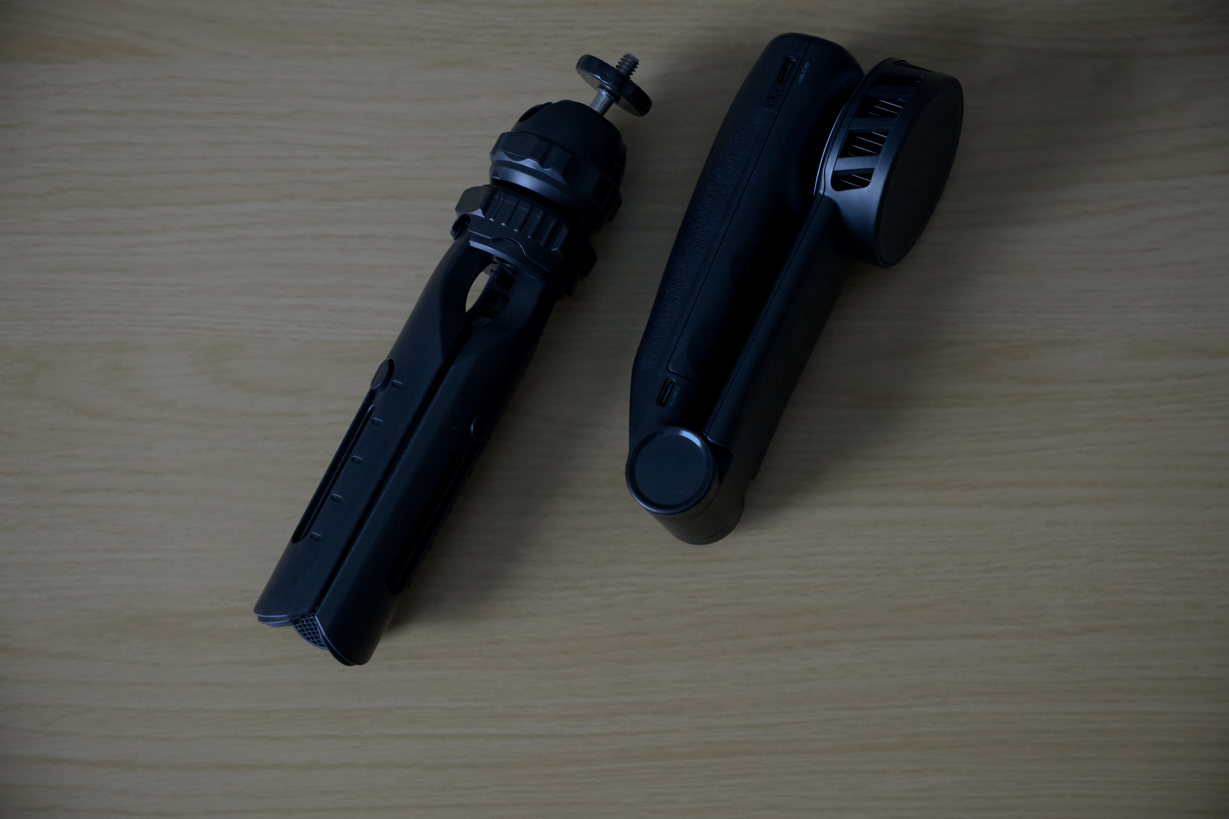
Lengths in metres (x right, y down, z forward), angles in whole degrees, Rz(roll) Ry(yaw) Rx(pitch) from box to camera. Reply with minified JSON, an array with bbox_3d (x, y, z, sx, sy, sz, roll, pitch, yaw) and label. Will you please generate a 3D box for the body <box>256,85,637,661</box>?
[{"bbox_3d":[-0.050,-0.016,0.559,0.047,0.048,0.199,26,81,3],"label":"body"}]

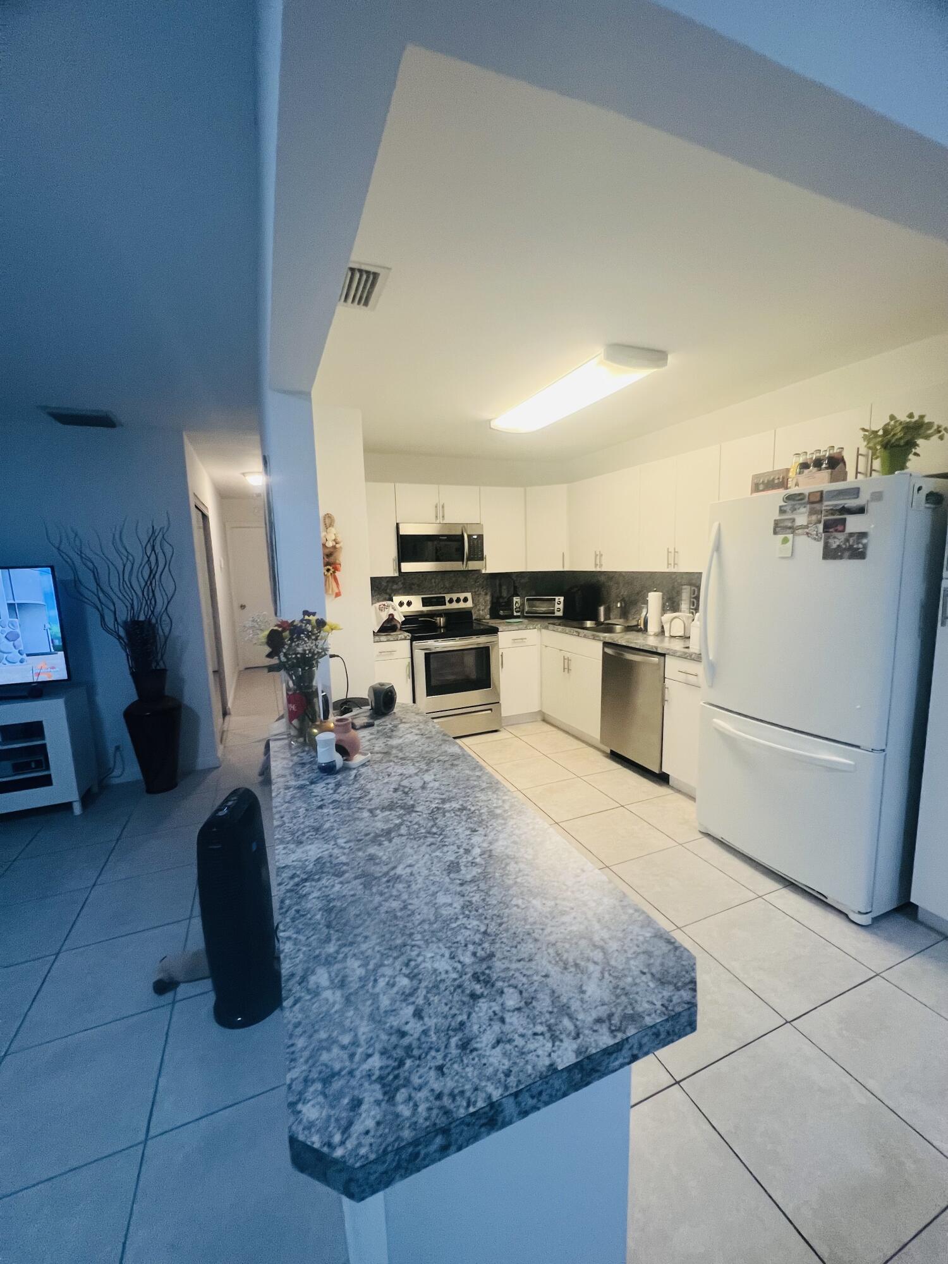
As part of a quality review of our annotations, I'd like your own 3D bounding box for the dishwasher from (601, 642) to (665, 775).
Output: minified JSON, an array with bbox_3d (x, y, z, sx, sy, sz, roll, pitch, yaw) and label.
[{"bbox_3d":[1.321,0.474,3.348,0.600,0.766,0.598,-4,8,-23],"label":"dishwasher"}]

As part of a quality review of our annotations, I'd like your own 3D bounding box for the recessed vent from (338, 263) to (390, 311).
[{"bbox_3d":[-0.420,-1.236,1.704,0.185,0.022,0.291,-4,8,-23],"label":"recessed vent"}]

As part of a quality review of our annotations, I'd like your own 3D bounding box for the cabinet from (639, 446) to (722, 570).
[{"bbox_3d":[1.490,-0.796,3.241,0.310,0.755,0.662,-4,8,-23],"label":"cabinet"}]

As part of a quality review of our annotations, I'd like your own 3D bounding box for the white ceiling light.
[{"bbox_3d":[0.541,-1.390,2.867,0.350,0.090,1.230,-4,8,-23],"label":"white ceiling light"}]

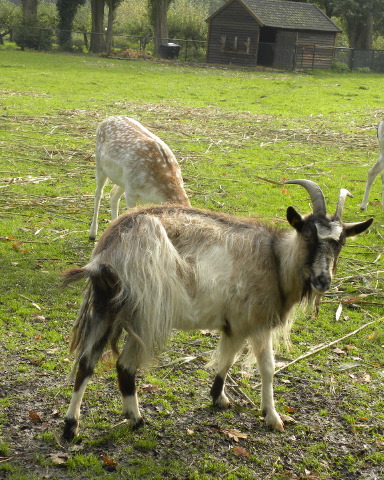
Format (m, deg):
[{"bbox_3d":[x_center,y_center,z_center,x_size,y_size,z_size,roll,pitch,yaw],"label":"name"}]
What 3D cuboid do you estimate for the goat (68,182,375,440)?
[{"bbox_3d":[0.085,0.224,4.366,1.070,0.890,0.420,-1,11,-28],"label":"goat"}]

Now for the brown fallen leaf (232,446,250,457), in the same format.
[{"bbox_3d":[0.168,0.713,4.135,0.055,0.015,0.070,4,9,0],"label":"brown fallen leaf"}]

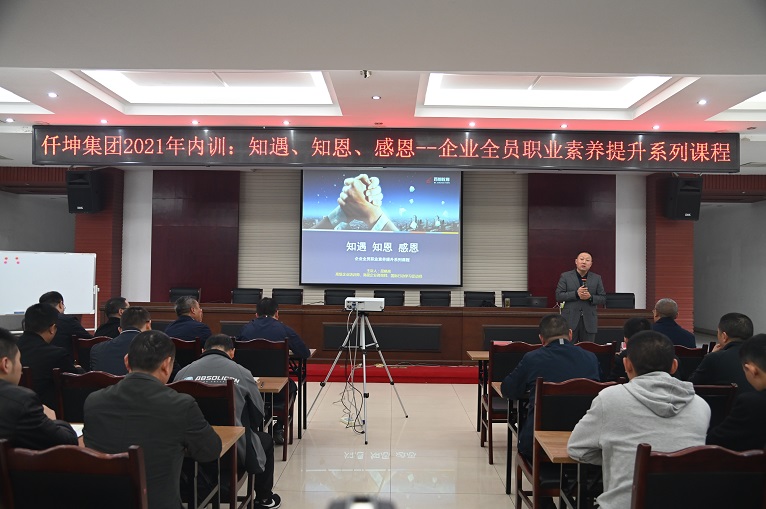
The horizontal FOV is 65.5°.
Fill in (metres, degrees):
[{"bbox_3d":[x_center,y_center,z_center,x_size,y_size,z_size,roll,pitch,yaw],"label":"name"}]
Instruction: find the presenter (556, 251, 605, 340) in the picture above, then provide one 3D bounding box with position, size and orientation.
[{"bbox_3d":[2.320,0.855,6.990,0.610,1.780,0.380,0,-2,16],"label":"presenter"}]

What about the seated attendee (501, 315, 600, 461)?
[{"bbox_3d":[1.009,0.978,3.453,0.580,1.260,0.740,1,-2,-2],"label":"seated attendee"}]

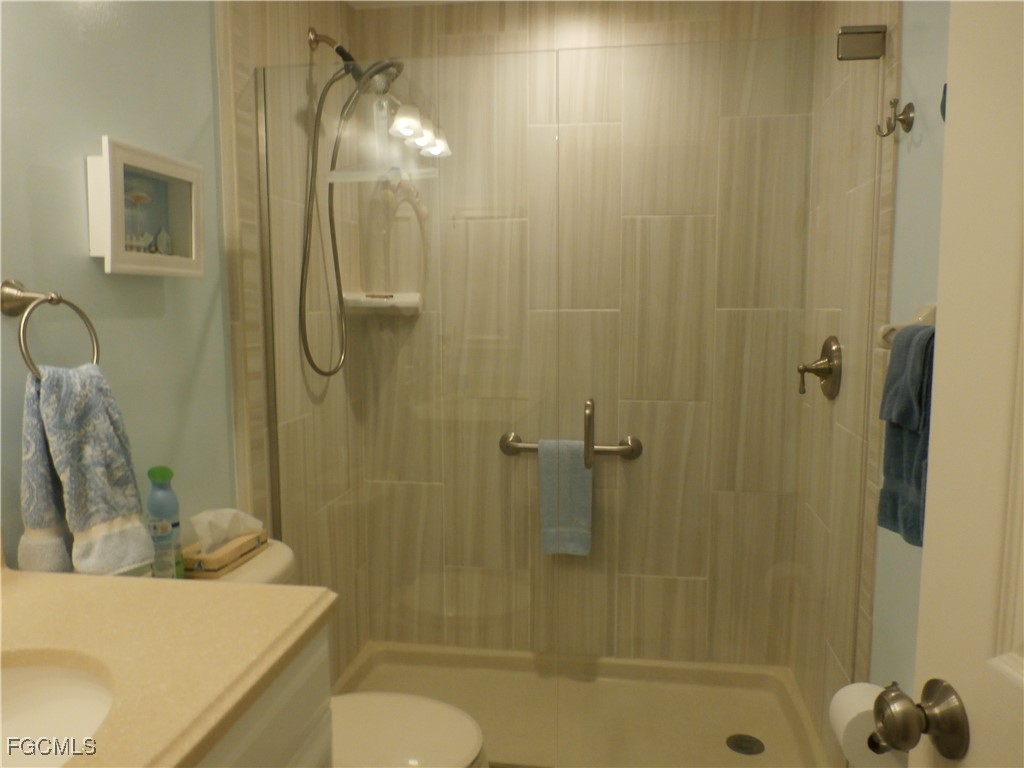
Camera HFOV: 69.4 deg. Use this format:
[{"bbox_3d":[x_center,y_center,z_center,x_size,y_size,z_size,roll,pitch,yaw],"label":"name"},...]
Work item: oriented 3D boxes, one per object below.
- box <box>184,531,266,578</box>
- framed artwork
[{"bbox_3d":[-0.646,0.373,1.651,0.105,0.048,0.208,1,6,9],"label":"box"},{"bbox_3d":[-0.688,-0.319,1.387,0.064,0.226,0.280,1,6,8],"label":"framed artwork"}]

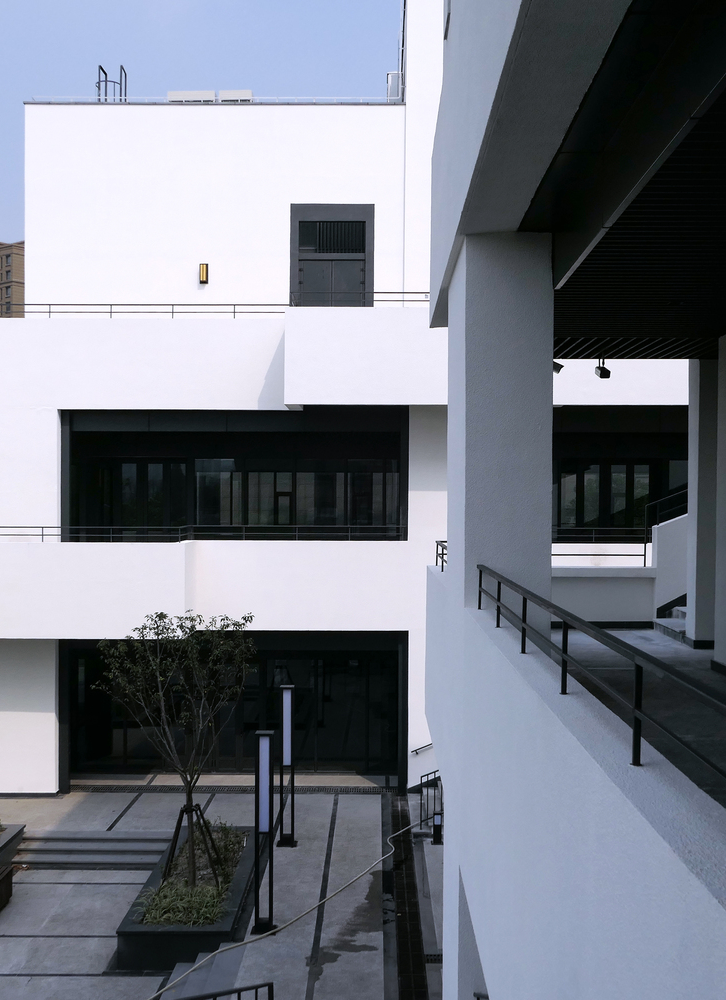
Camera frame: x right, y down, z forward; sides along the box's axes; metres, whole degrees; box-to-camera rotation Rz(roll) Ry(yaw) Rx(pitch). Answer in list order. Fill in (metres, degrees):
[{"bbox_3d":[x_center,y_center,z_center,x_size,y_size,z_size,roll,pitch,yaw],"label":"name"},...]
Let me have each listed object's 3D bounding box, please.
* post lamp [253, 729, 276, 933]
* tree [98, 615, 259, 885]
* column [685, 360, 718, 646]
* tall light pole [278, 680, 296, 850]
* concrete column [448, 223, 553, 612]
[{"bbox_3d":[-1.617,5.450,17.140,0.330,3.280,0.330,0,0,1],"label":"post lamp"},{"bbox_3d":[-3.350,4.450,18.650,2.800,4.950,2.700,0,0,1],"label":"tree"},{"bbox_3d":[3.890,0.050,11.760,0.380,3.220,0.380,0,0,1],"label":"column"},{"bbox_3d":[-1.555,5.500,21.520,0.330,3.280,0.330,0,0,1],"label":"tall light pole"},{"bbox_3d":[1.147,-0.350,9.090,0.680,3.430,1.900,0,0,1],"label":"concrete column"}]

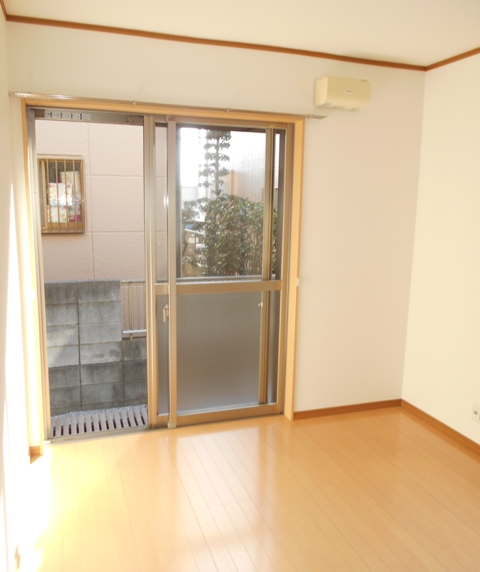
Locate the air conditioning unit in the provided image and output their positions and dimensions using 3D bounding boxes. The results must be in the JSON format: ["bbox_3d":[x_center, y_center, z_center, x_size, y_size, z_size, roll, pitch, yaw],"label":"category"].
[{"bbox_3d":[0.649,-1.214,3.034,0.305,0.170,0.160,-2,10,-18],"label":"air conditioning unit"}]

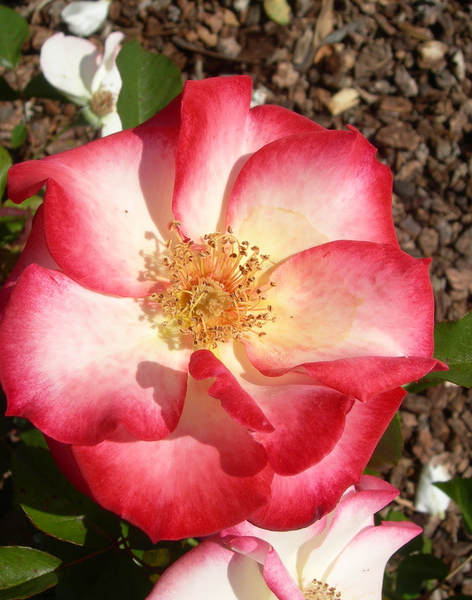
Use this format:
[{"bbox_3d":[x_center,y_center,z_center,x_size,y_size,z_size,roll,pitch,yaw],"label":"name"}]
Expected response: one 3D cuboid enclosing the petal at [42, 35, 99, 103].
[{"bbox_3d":[-0.106,-0.148,0.560,0.038,0.015,0.052,-34,73,-11],"label":"petal"}]

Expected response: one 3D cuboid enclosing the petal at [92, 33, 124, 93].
[{"bbox_3d":[-0.072,-0.135,0.501,0.016,0.008,0.040,11,77,27],"label":"petal"}]

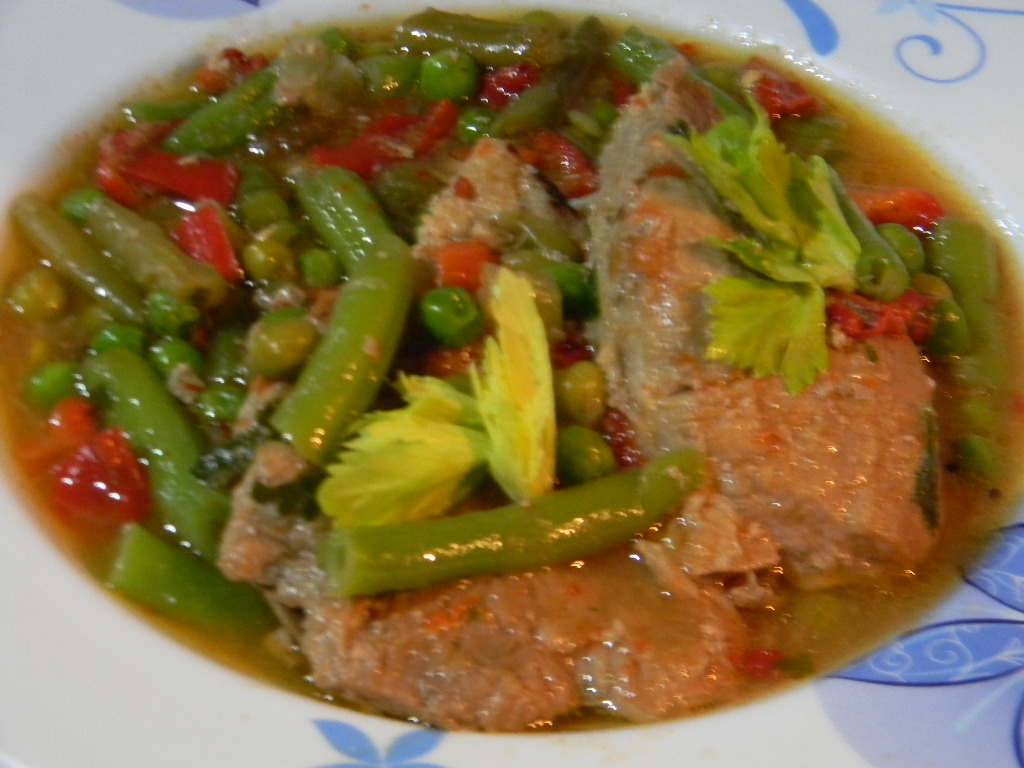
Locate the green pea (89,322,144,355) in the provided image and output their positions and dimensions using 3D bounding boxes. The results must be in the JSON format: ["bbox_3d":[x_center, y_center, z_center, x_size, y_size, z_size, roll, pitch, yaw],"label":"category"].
[{"bbox_3d":[-0.058,-0.006,0.362,0.009,0.008,0.009,4,42,0],"label":"green pea"}]

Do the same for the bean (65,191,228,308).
[{"bbox_3d":[-0.056,-0.021,0.378,0.031,0.009,0.009,32,49,28],"label":"bean"}]

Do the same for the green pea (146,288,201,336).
[{"bbox_3d":[-0.050,-0.011,0.361,0.008,0.008,0.008,-2,43,-6],"label":"green pea"}]

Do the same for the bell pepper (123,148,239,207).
[{"bbox_3d":[-0.052,-0.032,0.383,0.017,0.006,0.009,11,44,8],"label":"bell pepper"}]

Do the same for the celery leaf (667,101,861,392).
[{"bbox_3d":[0.038,-0.021,0.367,0.030,0.018,0.043,4,42,0],"label":"celery leaf"}]

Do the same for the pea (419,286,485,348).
[{"bbox_3d":[-0.009,-0.010,0.361,0.009,0.009,0.009,1,43,-2],"label":"pea"}]

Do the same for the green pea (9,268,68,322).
[{"bbox_3d":[-0.072,-0.013,0.371,0.009,0.009,0.009,4,42,0],"label":"green pea"}]

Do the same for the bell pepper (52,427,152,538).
[{"bbox_3d":[-0.056,0.013,0.335,0.013,0.009,0.013,-3,43,-7],"label":"bell pepper"}]

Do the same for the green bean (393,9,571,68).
[{"bbox_3d":[-0.005,-0.056,0.397,0.028,0.007,0.008,4,44,0],"label":"green bean"}]

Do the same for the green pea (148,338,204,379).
[{"bbox_3d":[-0.049,-0.004,0.359,0.008,0.008,0.008,4,42,0],"label":"green pea"}]

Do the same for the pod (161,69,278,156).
[{"bbox_3d":[-0.047,-0.044,0.396,0.007,0.007,0.022,26,48,23],"label":"pod"}]

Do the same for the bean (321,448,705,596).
[{"bbox_3d":[0.000,0.018,0.321,0.050,0.009,0.011,-13,45,-16],"label":"bean"}]

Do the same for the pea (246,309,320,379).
[{"bbox_3d":[-0.033,-0.006,0.354,0.011,0.009,0.009,-21,48,-24],"label":"pea"}]

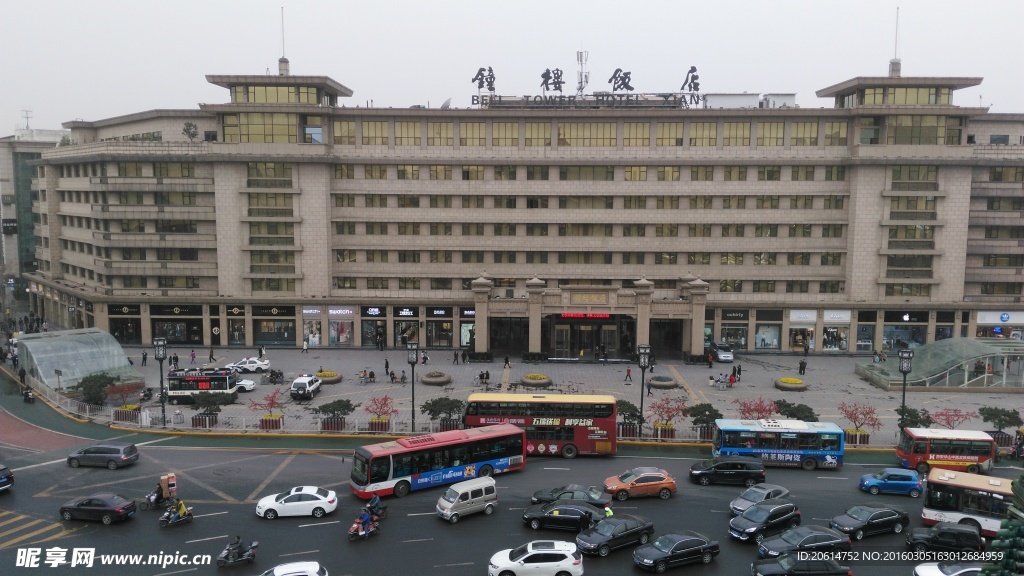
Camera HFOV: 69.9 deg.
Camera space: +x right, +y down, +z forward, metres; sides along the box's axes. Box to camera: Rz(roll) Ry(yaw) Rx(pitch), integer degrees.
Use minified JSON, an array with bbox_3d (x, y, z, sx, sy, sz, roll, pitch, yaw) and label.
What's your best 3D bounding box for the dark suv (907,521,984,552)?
[{"bbox_3d":[23.384,13.493,39.816,3.850,1.720,1.670,2,7,10],"label":"dark suv"}]

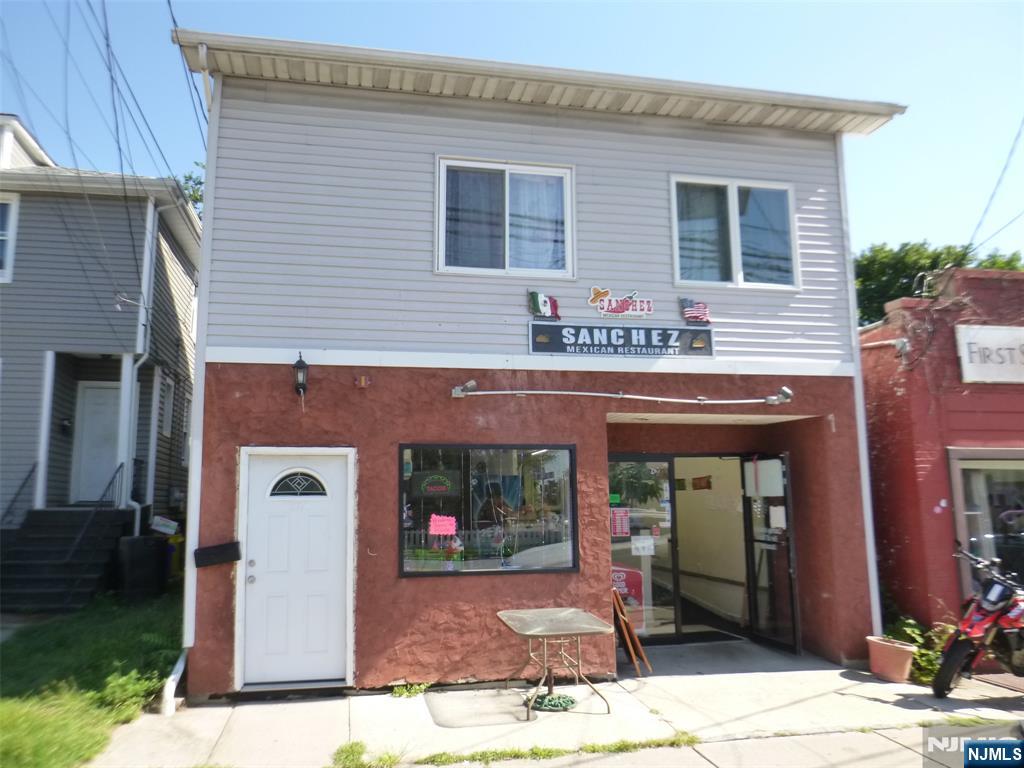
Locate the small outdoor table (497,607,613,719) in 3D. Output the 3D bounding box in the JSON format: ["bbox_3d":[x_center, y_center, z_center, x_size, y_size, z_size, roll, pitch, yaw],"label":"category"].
[{"bbox_3d":[0.342,2.450,6.540,0.830,0.700,1.030,1,-8,-12],"label":"small outdoor table"}]

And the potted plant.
[{"bbox_3d":[3.694,2.680,7.201,0.460,0.350,0.460,1,-8,-12],"label":"potted plant"}]

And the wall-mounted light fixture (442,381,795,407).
[{"bbox_3d":[1.213,0.096,7.548,3.720,0.220,0.200,1,-8,-12],"label":"wall-mounted light fixture"}]

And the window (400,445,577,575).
[{"bbox_3d":[-0.214,1.222,7.207,1.770,1.250,0.110,1,-8,-12],"label":"window"}]

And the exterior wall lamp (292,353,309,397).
[{"bbox_3d":[-1.975,-0.093,6.905,0.160,0.430,0.210,1,-8,-12],"label":"exterior wall lamp"}]

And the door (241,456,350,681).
[{"bbox_3d":[-1.971,1.674,6.805,0.920,2.050,0.090,1,-8,-12],"label":"door"}]

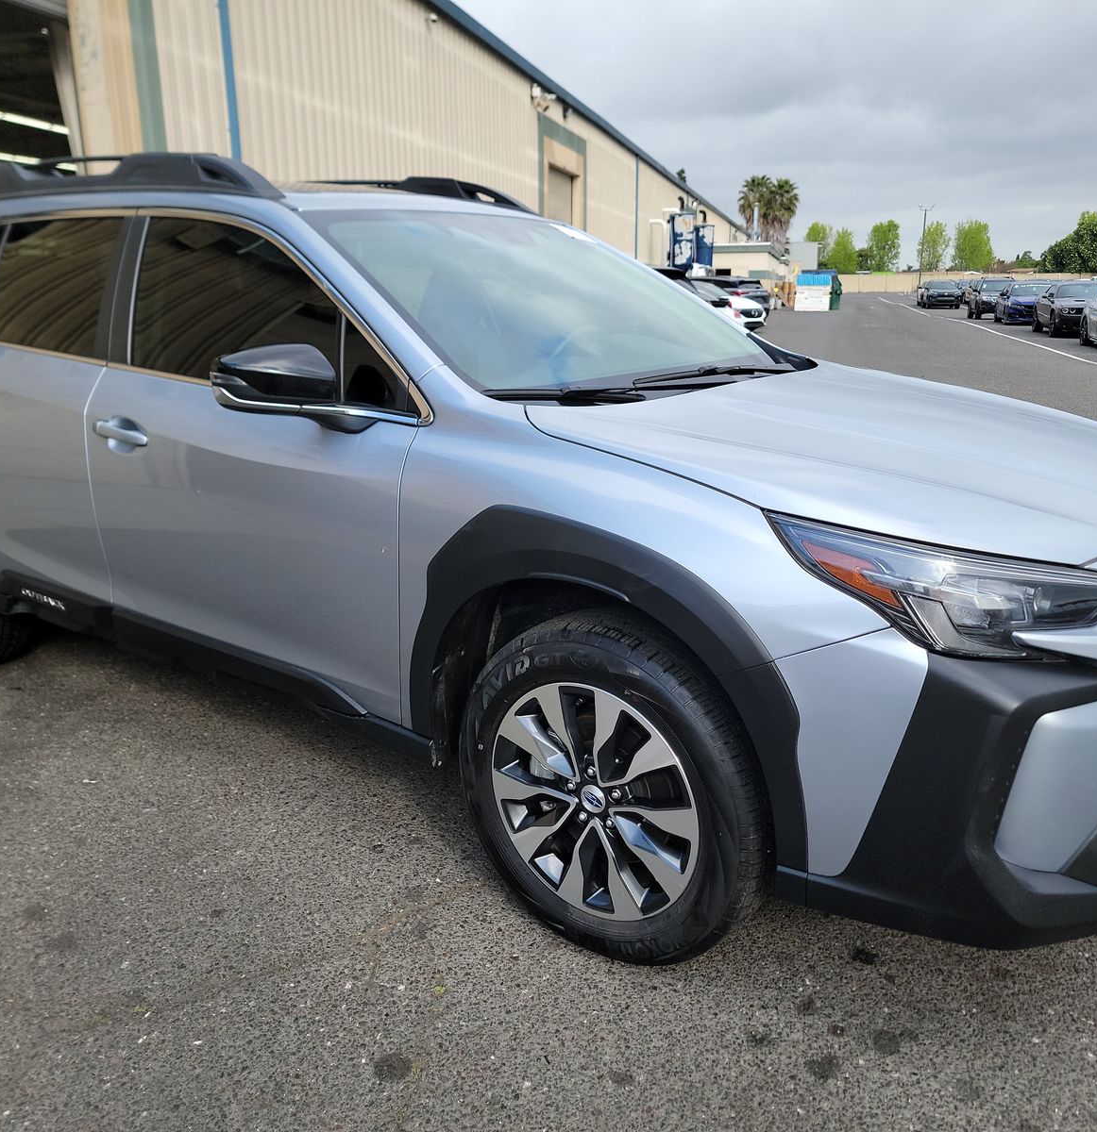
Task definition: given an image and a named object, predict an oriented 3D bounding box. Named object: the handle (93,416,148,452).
[{"bbox_3d":[-1.099,-0.345,2.725,0.218,0.085,0.056,16,22,32],"label":"handle"}]

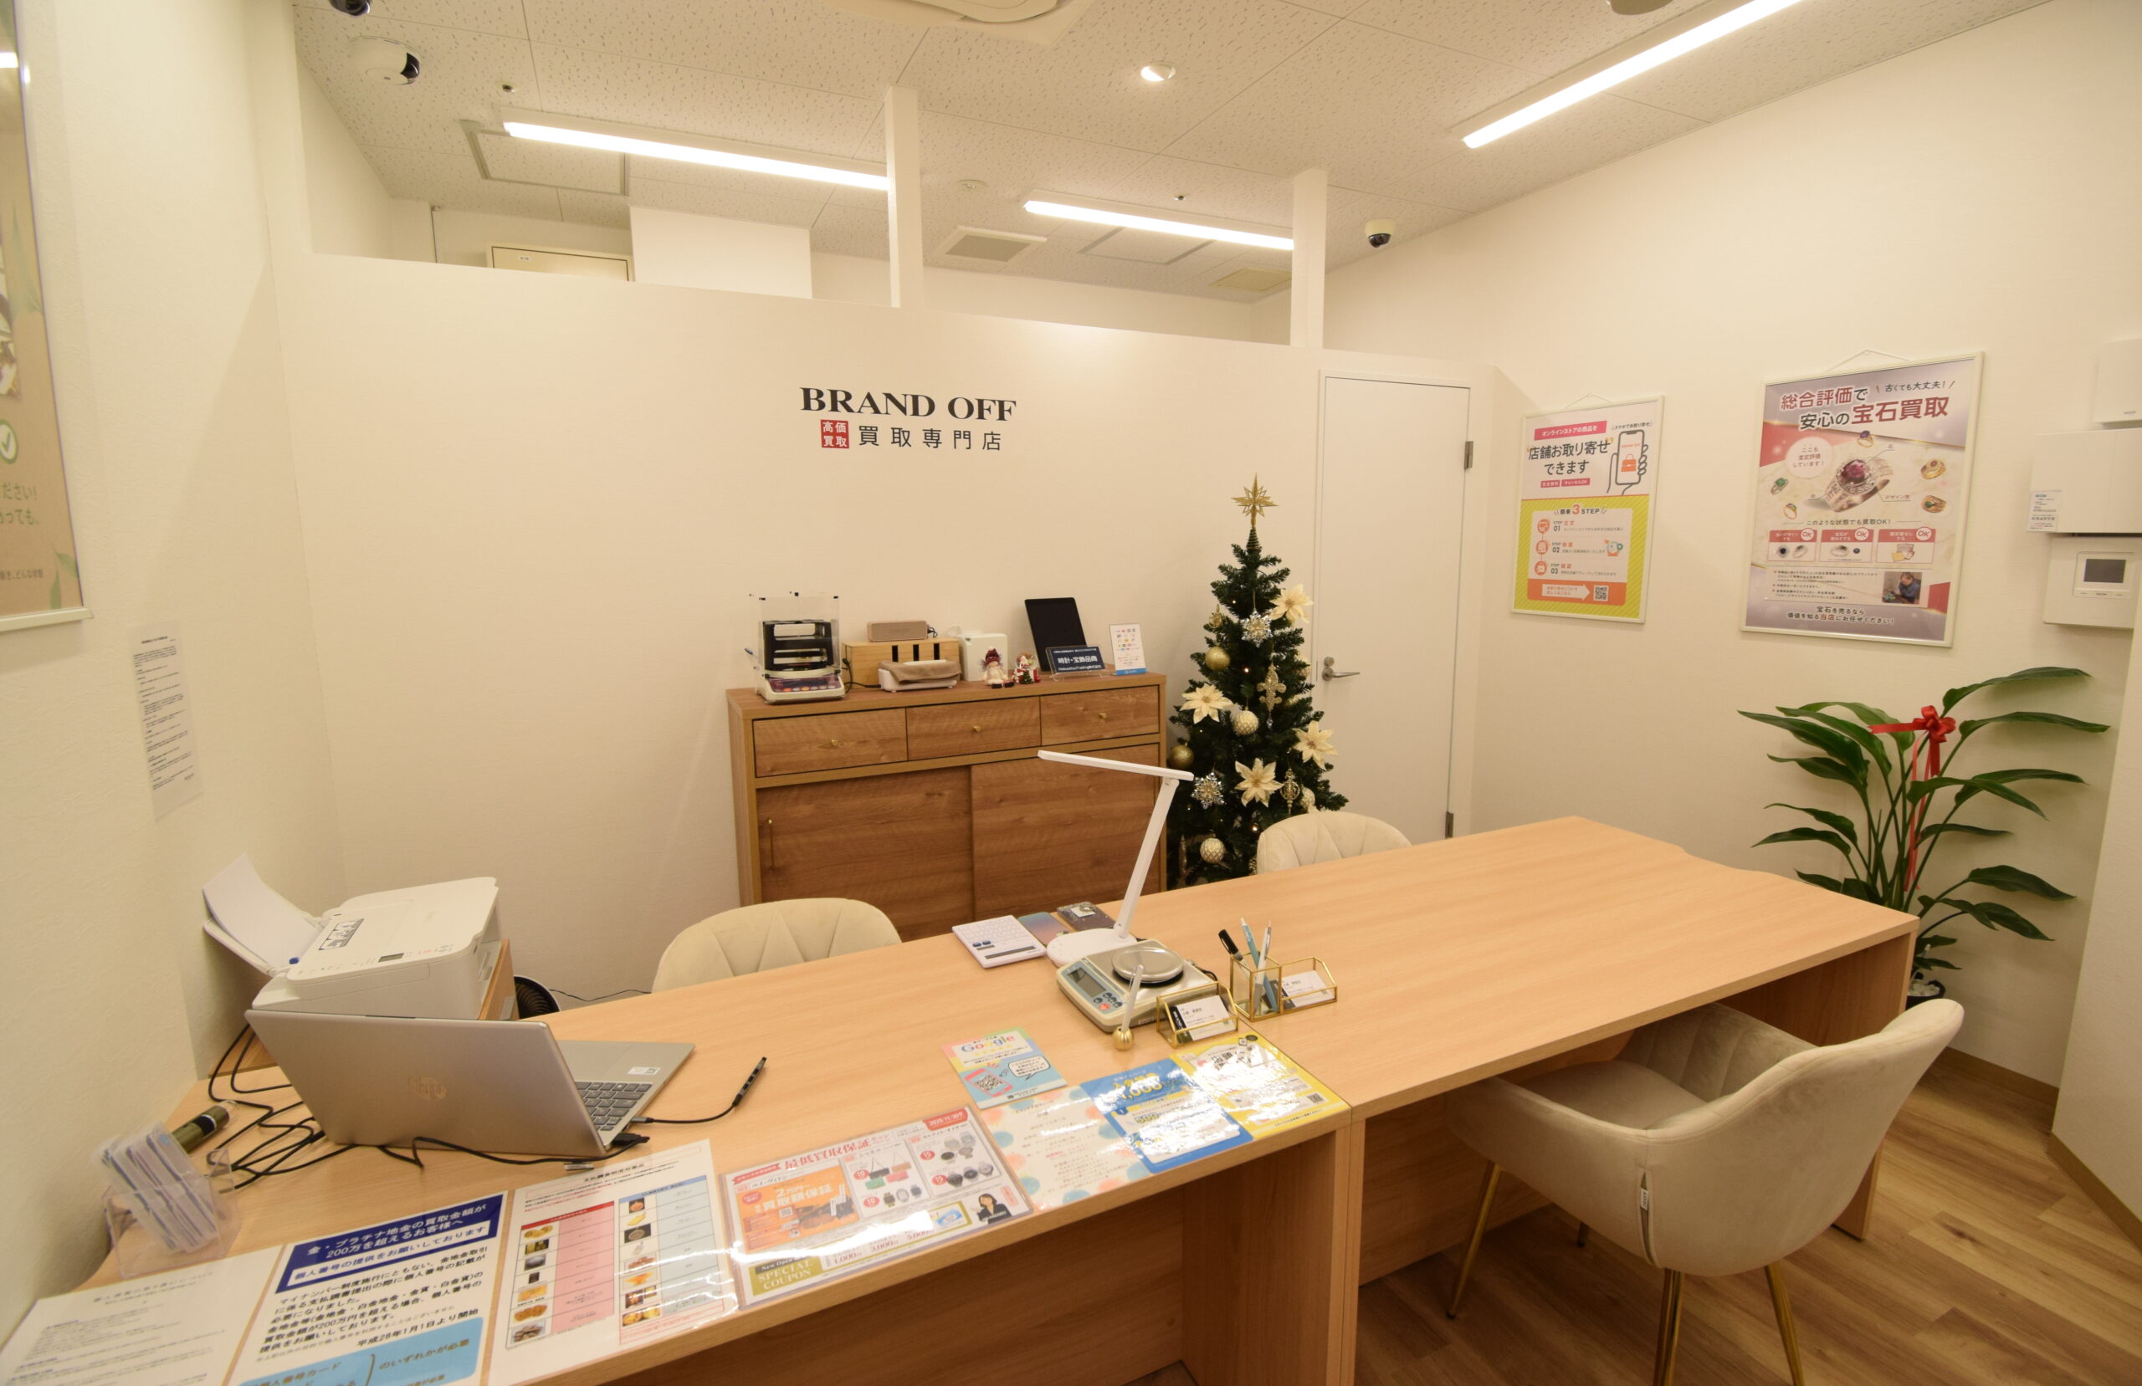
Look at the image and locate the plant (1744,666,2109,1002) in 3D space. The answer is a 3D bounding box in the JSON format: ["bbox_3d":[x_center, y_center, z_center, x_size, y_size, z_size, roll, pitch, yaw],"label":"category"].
[{"bbox_3d":[2.128,0.487,2.340,0.534,1.163,0.723,-5,10,-25],"label":"plant"}]

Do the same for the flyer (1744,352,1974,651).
[{"bbox_3d":[2.294,-0.549,2.631,0.020,0.770,0.520,-6,11,-27],"label":"flyer"}]

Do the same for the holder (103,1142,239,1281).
[{"bbox_3d":[-0.989,0.573,0.986,0.090,0.101,0.059,-5,10,-25],"label":"holder"}]

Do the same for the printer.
[{"bbox_3d":[-1.317,0.446,1.676,0.380,0.296,0.391,-5,10,-25],"label":"printer"}]

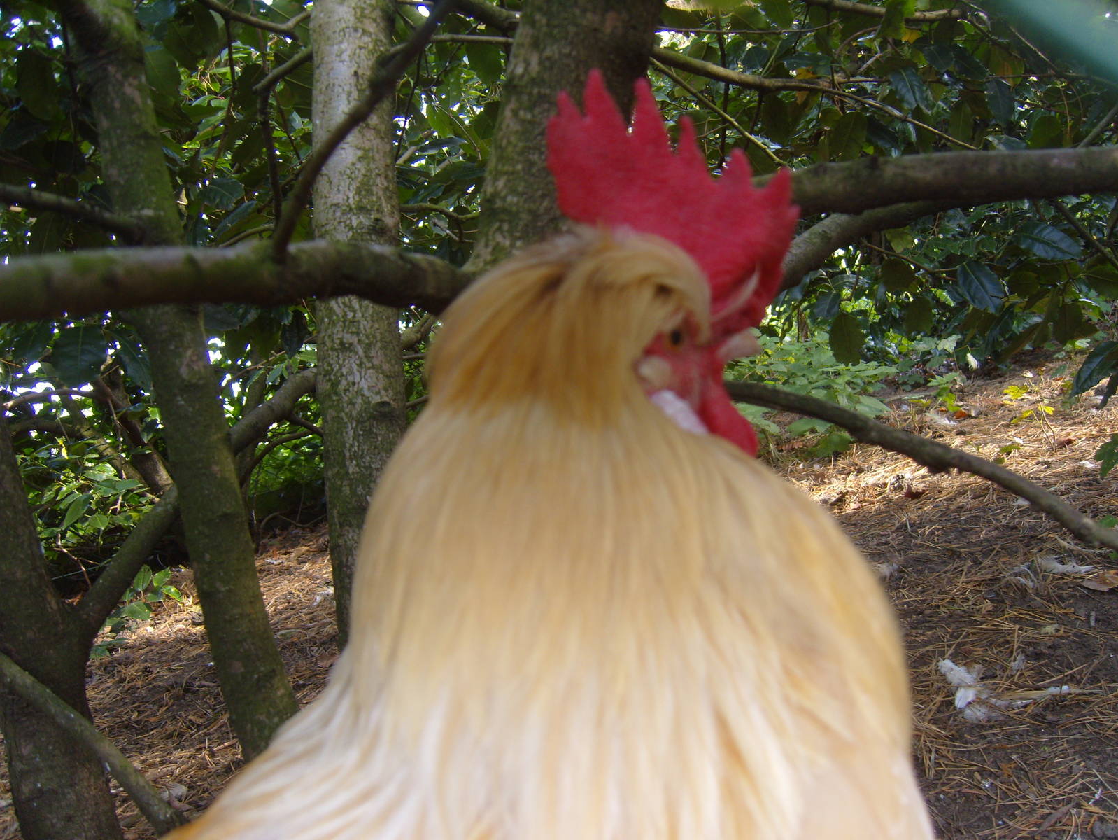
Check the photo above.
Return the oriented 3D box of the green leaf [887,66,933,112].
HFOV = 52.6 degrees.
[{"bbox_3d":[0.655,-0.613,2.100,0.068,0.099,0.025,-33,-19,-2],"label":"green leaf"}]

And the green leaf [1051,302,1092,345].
[{"bbox_3d":[0.927,-0.175,2.050,0.062,0.081,0.020,9,2,11],"label":"green leaf"}]

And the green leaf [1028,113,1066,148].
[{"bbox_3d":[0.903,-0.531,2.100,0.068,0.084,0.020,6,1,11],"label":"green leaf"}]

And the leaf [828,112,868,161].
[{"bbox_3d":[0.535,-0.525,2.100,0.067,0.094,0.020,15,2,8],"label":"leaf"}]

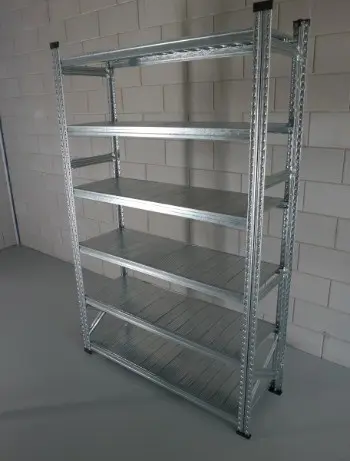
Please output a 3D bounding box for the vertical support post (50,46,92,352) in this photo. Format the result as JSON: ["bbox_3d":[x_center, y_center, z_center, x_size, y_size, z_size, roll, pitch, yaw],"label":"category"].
[{"bbox_3d":[-0.652,-0.077,2.272,0.060,2.020,0.030,12,22,35],"label":"vertical support post"}]

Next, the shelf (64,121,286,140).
[{"bbox_3d":[-0.040,-0.543,1.890,1.170,0.056,0.400,12,22,35],"label":"shelf"}]

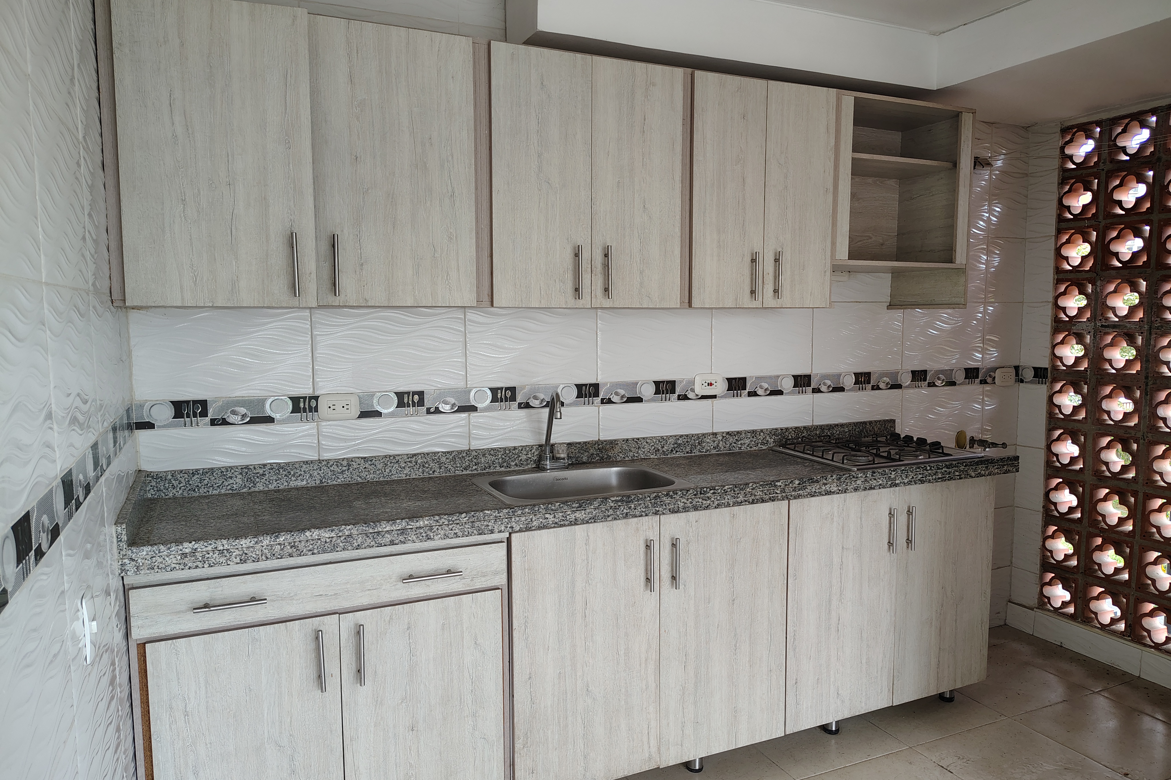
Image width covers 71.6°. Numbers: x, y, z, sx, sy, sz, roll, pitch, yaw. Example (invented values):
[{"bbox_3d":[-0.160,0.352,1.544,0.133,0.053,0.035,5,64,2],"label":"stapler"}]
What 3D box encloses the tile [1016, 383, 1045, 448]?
[{"bbox_3d":[1.926,0.116,3.498,0.010,0.267,0.132,-3,6,-24],"label":"tile"}]

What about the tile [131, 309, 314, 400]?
[{"bbox_3d":[-0.990,-0.113,2.236,0.454,0.273,0.010,-3,6,-24],"label":"tile"}]

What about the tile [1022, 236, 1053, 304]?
[{"bbox_3d":[1.924,-0.506,3.441,0.010,0.267,0.130,-3,6,-24],"label":"tile"}]

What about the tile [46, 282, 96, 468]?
[{"bbox_3d":[-0.833,-0.028,1.323,0.010,0.273,0.451,-3,6,-24],"label":"tile"}]

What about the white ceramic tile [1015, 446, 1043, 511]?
[{"bbox_3d":[1.921,0.382,3.508,0.010,0.270,0.138,-3,6,-24],"label":"white ceramic tile"}]

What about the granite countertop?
[{"bbox_3d":[0.147,0.253,2.480,2.698,0.124,0.539,-3,6,-24],"label":"granite countertop"}]

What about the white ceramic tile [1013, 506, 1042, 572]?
[{"bbox_3d":[1.922,0.651,3.533,0.010,0.271,0.138,-3,6,-24],"label":"white ceramic tile"}]

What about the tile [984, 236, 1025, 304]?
[{"bbox_3d":[1.786,-0.508,3.455,0.231,0.267,0.010,-3,6,-24],"label":"tile"}]

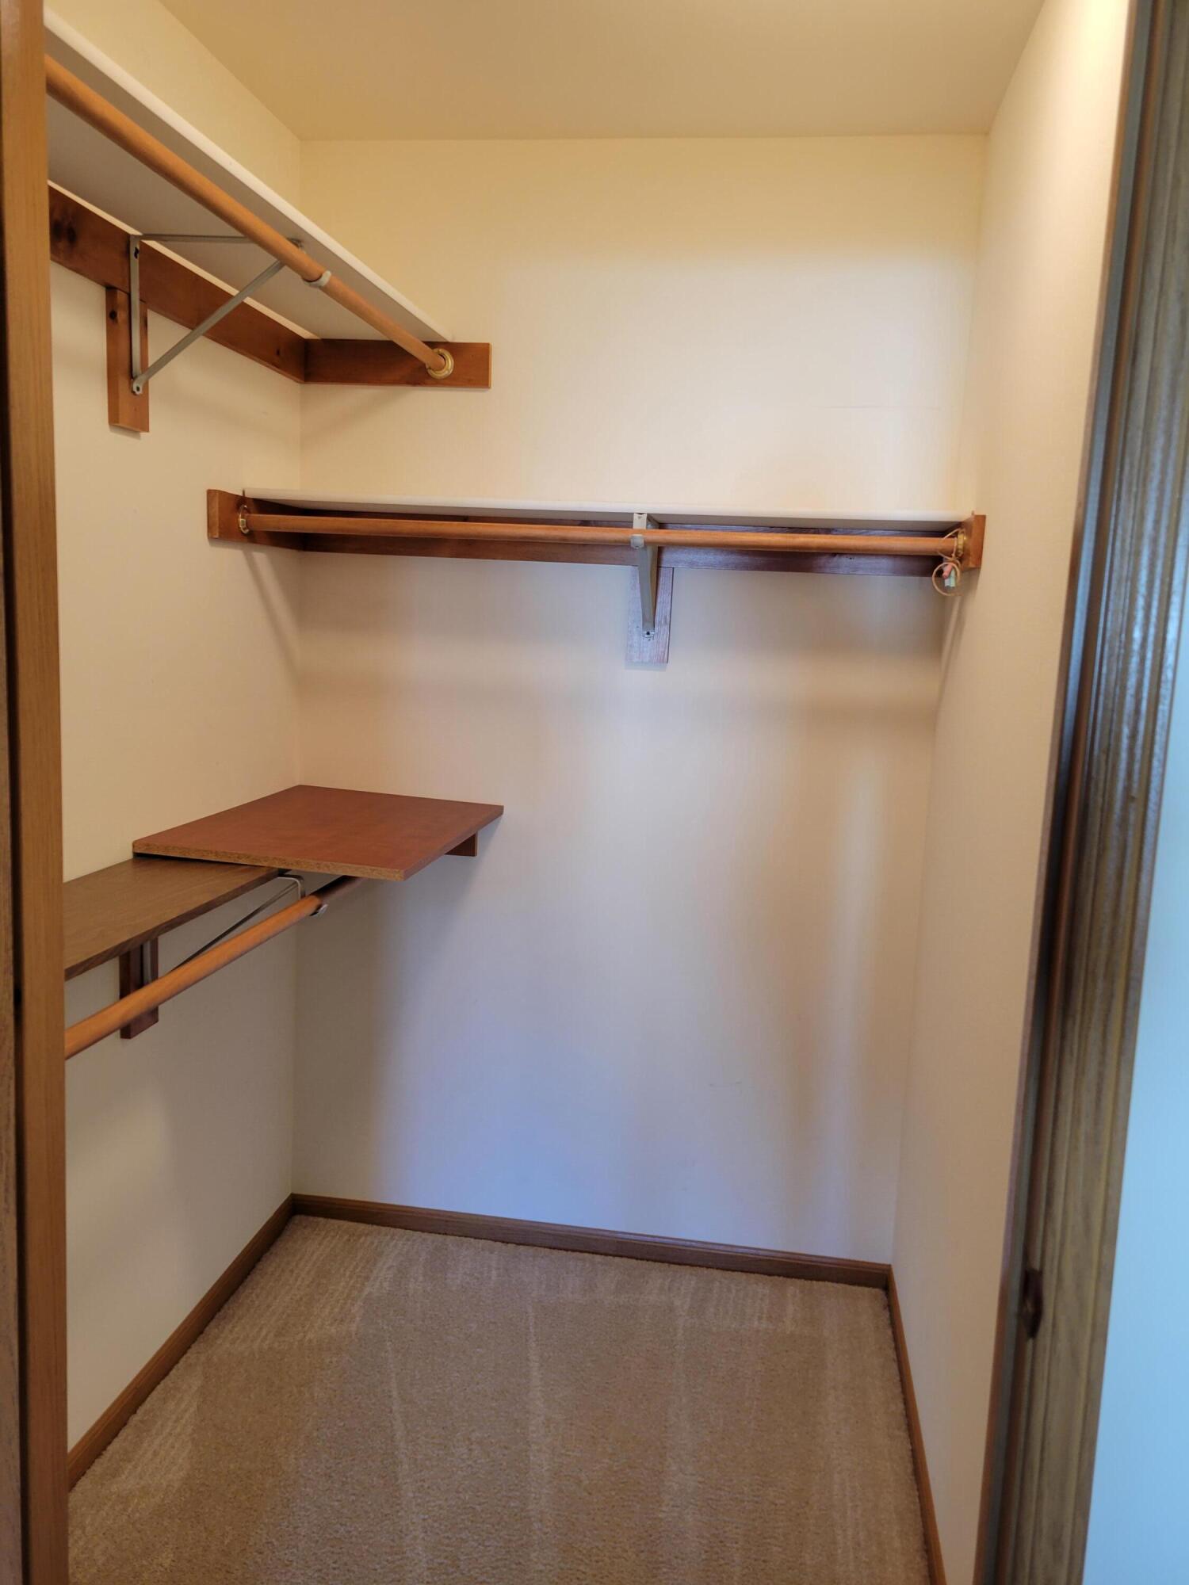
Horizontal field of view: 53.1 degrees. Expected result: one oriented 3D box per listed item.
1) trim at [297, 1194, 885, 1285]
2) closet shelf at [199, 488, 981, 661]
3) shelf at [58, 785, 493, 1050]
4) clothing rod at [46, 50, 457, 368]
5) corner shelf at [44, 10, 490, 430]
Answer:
[{"bbox_3d":[-0.032,1.029,2.737,1.396,0.053,0.014,4,8,8],"label":"trim"},{"bbox_3d":[0.003,-0.409,2.334,1.396,0.307,0.404,4,8,8],"label":"closet shelf"},{"bbox_3d":[-0.561,0.277,1.908,0.495,0.333,1.596,4,8,8],"label":"shelf"},{"bbox_3d":[-0.459,-0.794,1.735,0.039,0.039,1.577,4,8,8],"label":"clothing rod"},{"bbox_3d":[-0.551,-0.712,1.770,0.425,0.311,1.596,4,8,8],"label":"corner shelf"}]

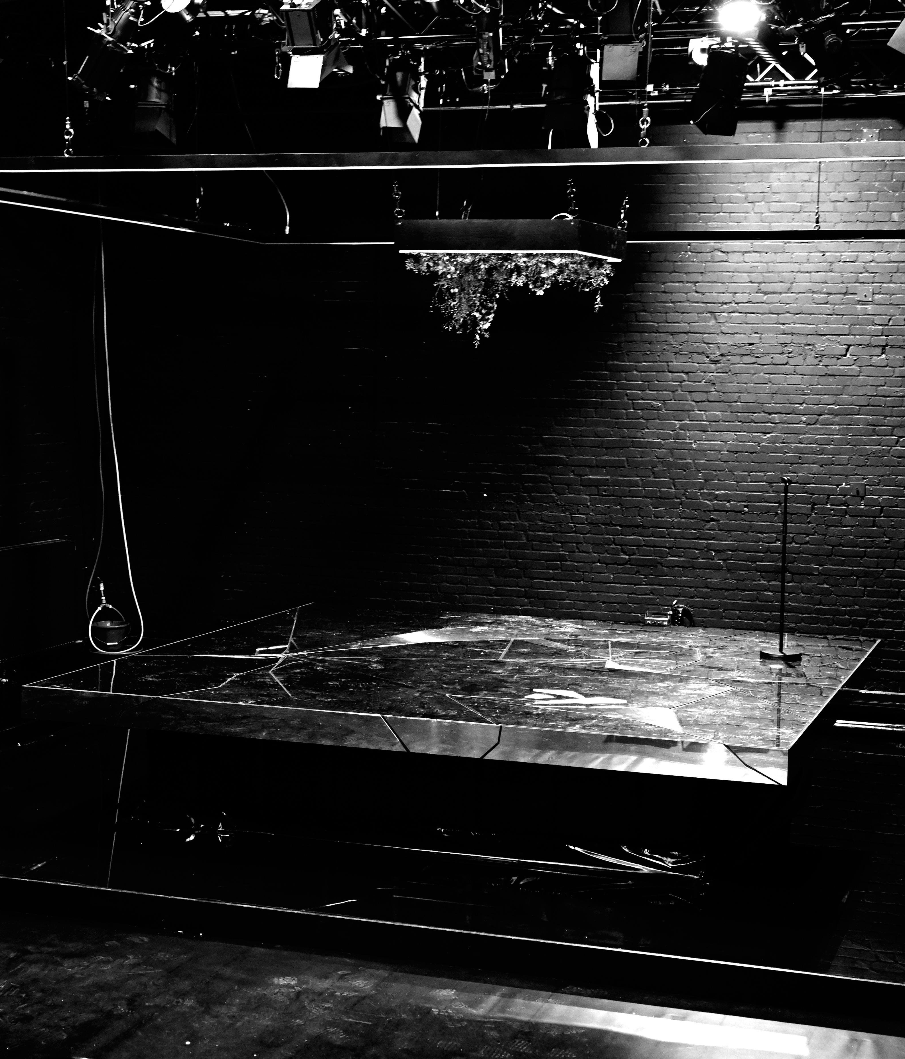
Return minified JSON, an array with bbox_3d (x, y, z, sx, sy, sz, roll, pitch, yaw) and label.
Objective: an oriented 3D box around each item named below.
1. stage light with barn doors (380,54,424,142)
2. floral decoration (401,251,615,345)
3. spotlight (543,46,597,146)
[{"bbox_3d":[-0.329,-2.822,12.130,0.240,0.572,0.250,3,5,19],"label":"stage light with barn doors"},{"bbox_3d":[0.357,-1.365,11.082,1.030,0.521,0.822,3,5,19],"label":"floral decoration"},{"bbox_3d":[0.641,-2.340,10.080,0.240,0.520,0.260,3,-3,19],"label":"spotlight"}]

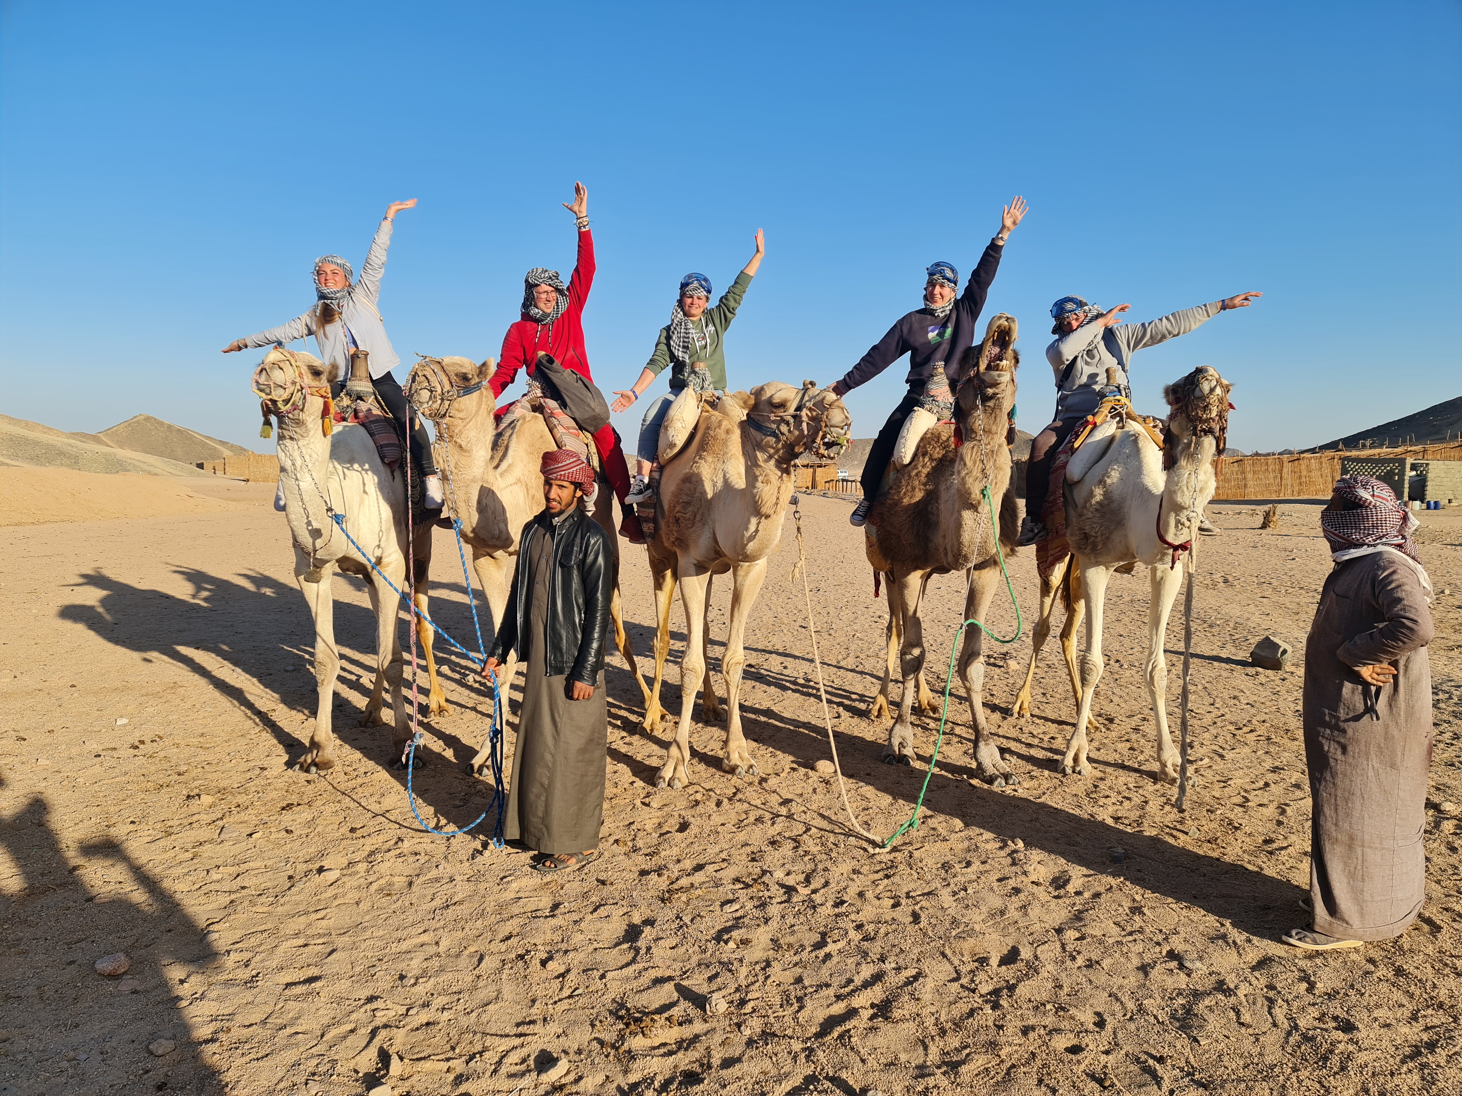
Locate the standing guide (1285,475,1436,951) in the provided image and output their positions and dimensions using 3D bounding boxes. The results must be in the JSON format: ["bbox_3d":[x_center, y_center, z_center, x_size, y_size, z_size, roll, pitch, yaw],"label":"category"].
[{"bbox_3d":[2.220,0.550,3.817,0.560,1.650,0.560,1,5,7],"label":"standing guide"}]

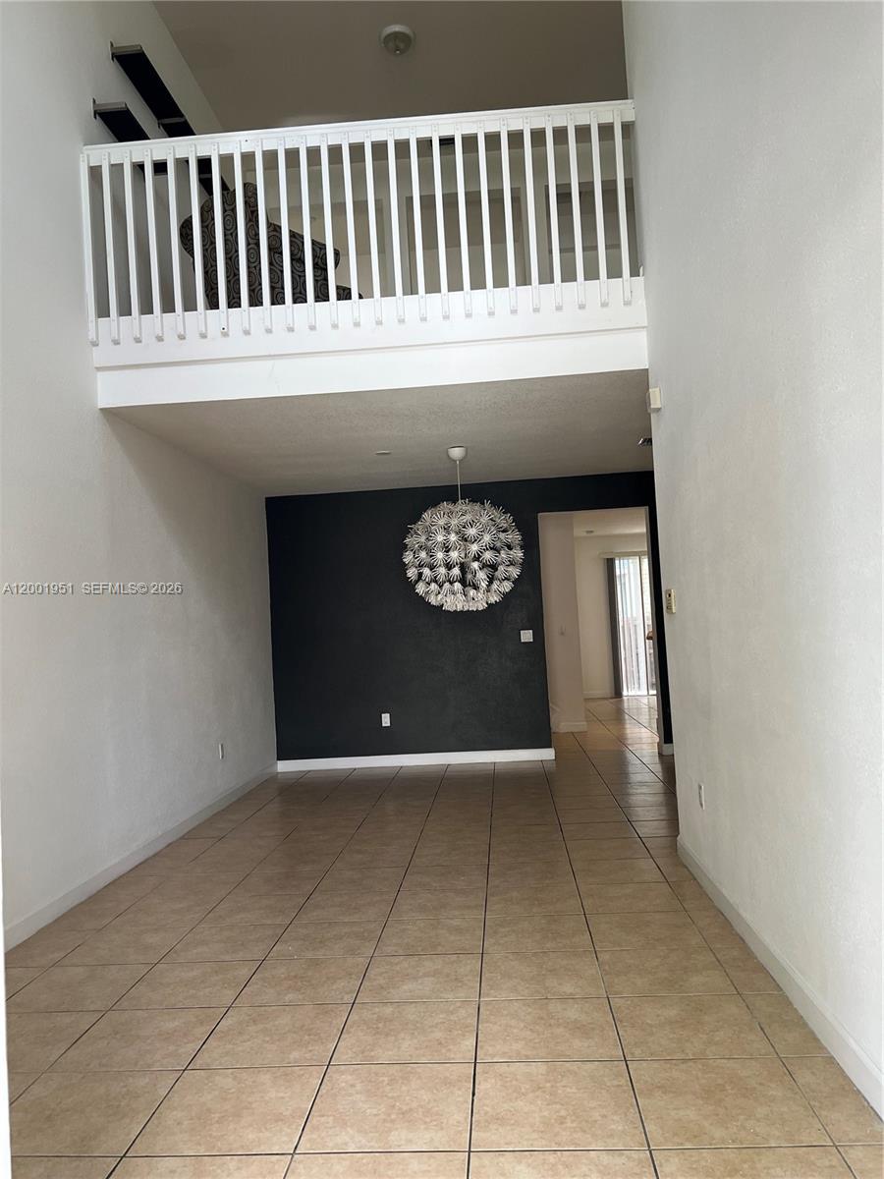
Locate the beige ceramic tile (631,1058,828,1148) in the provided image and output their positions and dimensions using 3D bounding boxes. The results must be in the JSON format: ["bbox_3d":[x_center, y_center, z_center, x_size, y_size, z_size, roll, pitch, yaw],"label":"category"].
[{"bbox_3d":[0.757,1.388,2.405,0.445,0.010,0.445,-3,-3,4],"label":"beige ceramic tile"}]

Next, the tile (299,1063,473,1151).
[{"bbox_3d":[-0.128,1.348,2.306,0.415,0.010,0.415,-3,-3,4],"label":"tile"}]

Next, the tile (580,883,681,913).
[{"bbox_3d":[0.894,1.475,4.228,0.450,0.010,0.450,-3,-3,4],"label":"tile"}]

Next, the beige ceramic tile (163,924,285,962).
[{"bbox_3d":[-0.944,1.561,3.902,0.450,0.010,0.450,-3,-3,4],"label":"beige ceramic tile"}]

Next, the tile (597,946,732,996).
[{"bbox_3d":[0.829,1.437,3.325,0.450,0.010,0.450,-3,-3,4],"label":"tile"}]

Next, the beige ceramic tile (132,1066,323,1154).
[{"bbox_3d":[-0.590,1.478,2.516,0.450,0.010,0.450,-3,-3,4],"label":"beige ceramic tile"}]

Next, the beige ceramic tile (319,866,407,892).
[{"bbox_3d":[-0.427,1.573,4.773,0.450,0.010,0.450,-3,-3,4],"label":"beige ceramic tile"}]

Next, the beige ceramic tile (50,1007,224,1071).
[{"bbox_3d":[-0.935,1.412,2.781,0.415,0.010,0.415,-3,-3,4],"label":"beige ceramic tile"}]

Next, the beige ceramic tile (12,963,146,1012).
[{"bbox_3d":[-1.324,1.453,3.228,0.415,0.010,0.415,-3,-3,4],"label":"beige ceramic tile"}]

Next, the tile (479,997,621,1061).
[{"bbox_3d":[0.342,1.433,2.883,0.445,0.010,0.445,-3,-3,4],"label":"tile"}]

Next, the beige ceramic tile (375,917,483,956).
[{"bbox_3d":[-0.043,1.496,3.808,0.445,0.010,0.445,-3,-3,4],"label":"beige ceramic tile"}]

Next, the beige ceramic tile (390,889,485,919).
[{"bbox_3d":[-0.011,1.417,3.980,0.415,0.010,0.415,-3,-3,4],"label":"beige ceramic tile"}]

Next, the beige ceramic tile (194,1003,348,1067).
[{"bbox_3d":[-0.553,1.485,2.943,0.445,0.010,0.445,-3,-3,4],"label":"beige ceramic tile"}]

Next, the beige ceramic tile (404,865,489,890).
[{"bbox_3d":[0.019,1.435,4.399,0.415,0.010,0.415,-3,-3,4],"label":"beige ceramic tile"}]

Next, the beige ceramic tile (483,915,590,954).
[{"bbox_3d":[0.410,1.482,3.808,0.450,0.010,0.450,-3,-3,4],"label":"beige ceramic tile"}]

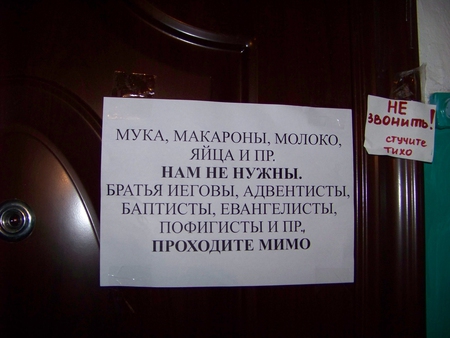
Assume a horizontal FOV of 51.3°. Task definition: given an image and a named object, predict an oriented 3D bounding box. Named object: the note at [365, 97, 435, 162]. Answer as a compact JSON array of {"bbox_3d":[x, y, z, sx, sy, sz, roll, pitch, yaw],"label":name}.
[{"bbox_3d":[0.216,-0.049,0.578,0.092,0.073,0.004,7,-5,-9],"label":"note"}]

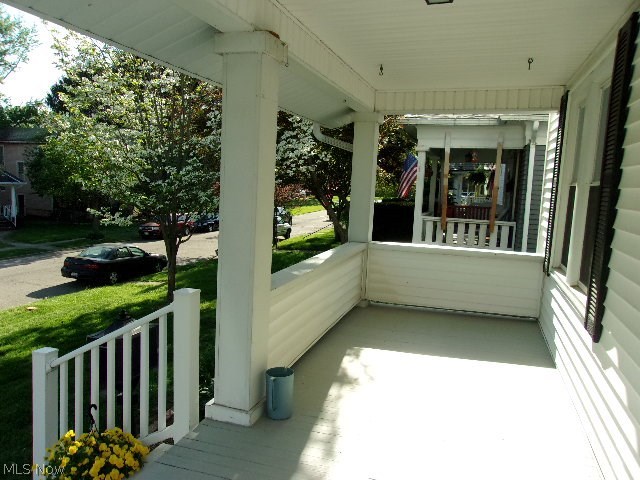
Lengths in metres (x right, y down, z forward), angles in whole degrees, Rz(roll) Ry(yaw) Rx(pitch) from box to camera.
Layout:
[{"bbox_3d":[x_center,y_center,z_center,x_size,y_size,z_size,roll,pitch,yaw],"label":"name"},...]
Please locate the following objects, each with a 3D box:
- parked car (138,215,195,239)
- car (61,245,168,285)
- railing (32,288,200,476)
[{"bbox_3d":[-10.718,-1.091,35.690,1.820,1.650,4.500,4,6,18],"label":"parked car"},{"bbox_3d":[-7.946,0.802,20.068,1.740,1.370,4.550,4,6,18],"label":"car"},{"bbox_3d":[-1.346,0.984,3.247,1.245,1.470,0.115,4,6,18],"label":"railing"}]

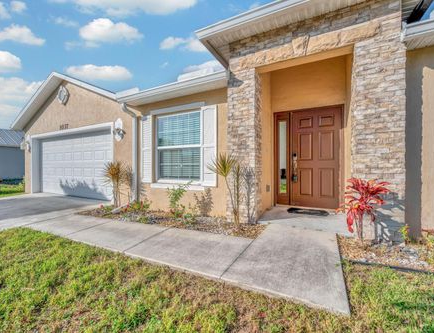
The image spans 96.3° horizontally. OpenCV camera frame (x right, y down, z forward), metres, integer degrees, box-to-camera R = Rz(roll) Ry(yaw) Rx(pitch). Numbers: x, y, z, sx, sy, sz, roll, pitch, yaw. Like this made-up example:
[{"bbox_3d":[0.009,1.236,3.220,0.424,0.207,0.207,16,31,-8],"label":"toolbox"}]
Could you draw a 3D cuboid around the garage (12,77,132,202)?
[{"bbox_3d":[-3.879,-0.972,8.958,6.800,4.120,6.000,0,0,27],"label":"garage"}]

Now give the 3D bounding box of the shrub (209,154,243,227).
[{"bbox_3d":[0.147,0.403,3.365,0.480,1.160,0.480,0,0,27],"label":"shrub"}]

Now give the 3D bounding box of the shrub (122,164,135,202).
[{"bbox_3d":[-2.207,0.424,4.849,0.300,0.930,0.300,0,0,27],"label":"shrub"}]

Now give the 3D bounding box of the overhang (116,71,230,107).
[{"bbox_3d":[-1.016,-1.597,4.301,3.000,0.200,0.460,0,0,27],"label":"overhang"}]

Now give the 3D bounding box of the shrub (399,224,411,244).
[{"bbox_3d":[2.354,0.849,2.427,0.150,0.240,0.150,0,0,27],"label":"shrub"}]

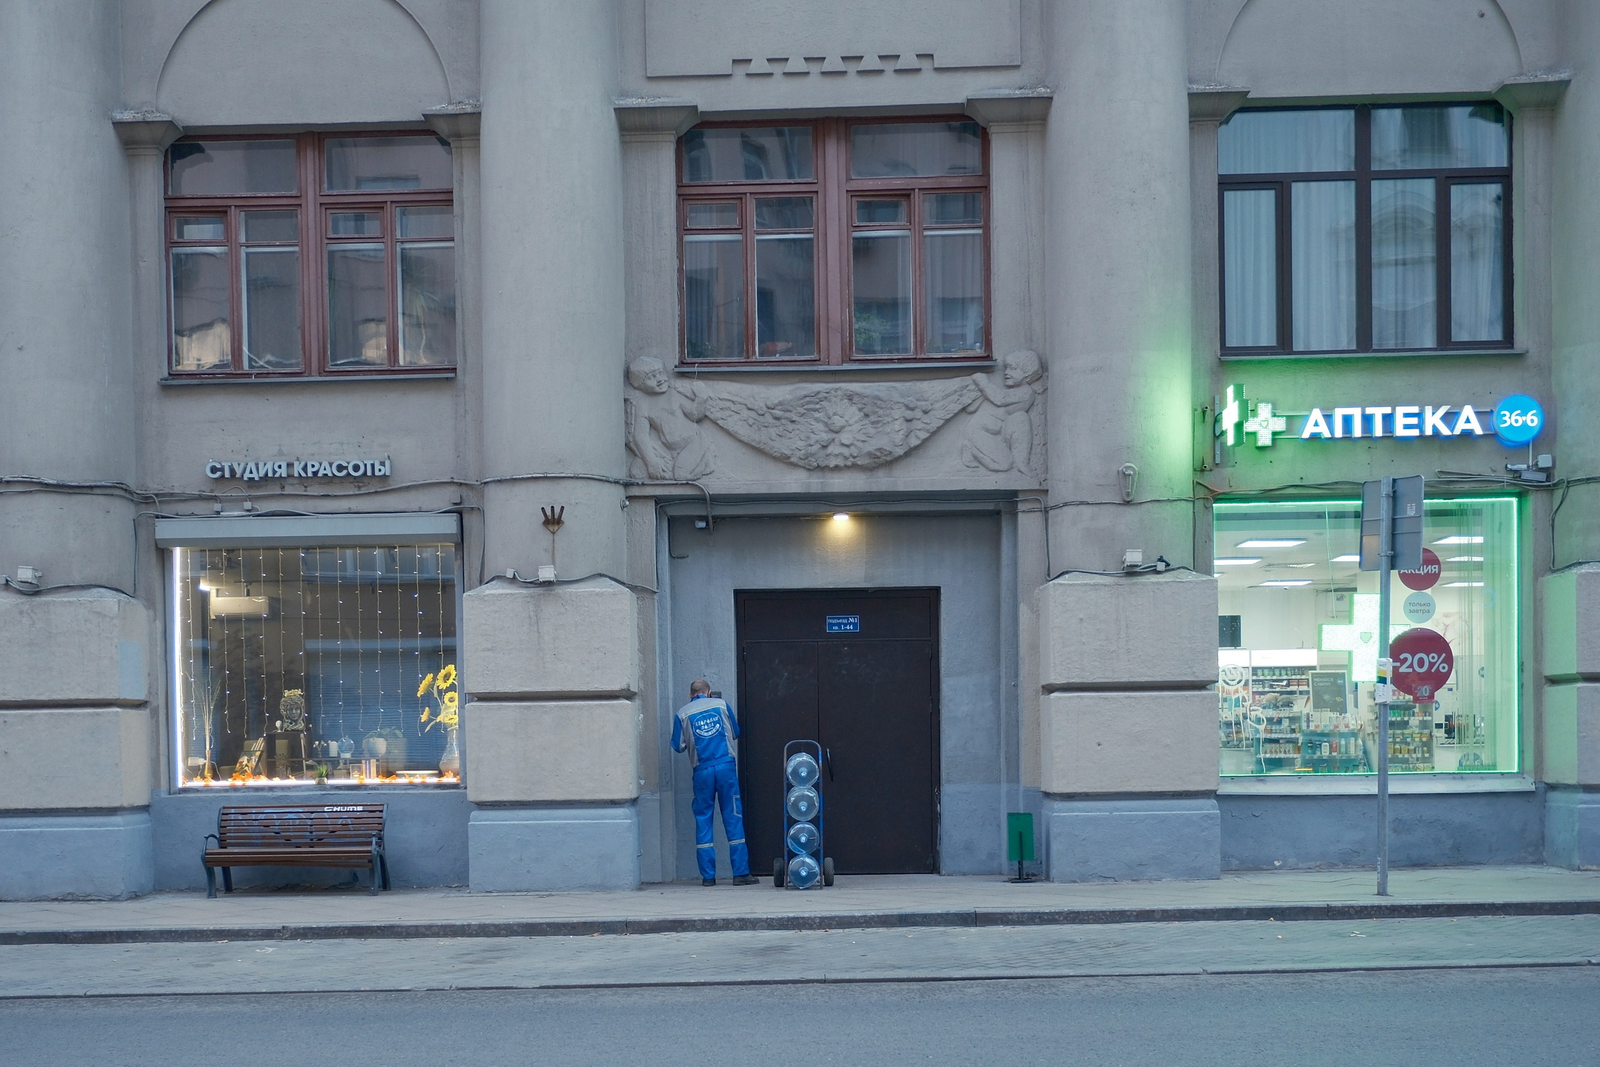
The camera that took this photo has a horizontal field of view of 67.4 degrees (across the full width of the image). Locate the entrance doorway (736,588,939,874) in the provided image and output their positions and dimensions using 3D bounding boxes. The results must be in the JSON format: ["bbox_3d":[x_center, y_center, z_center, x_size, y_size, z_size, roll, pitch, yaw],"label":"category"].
[{"bbox_3d":[0.343,1.793,10.870,1.850,2.590,0.180,-1,0,1],"label":"entrance doorway"}]

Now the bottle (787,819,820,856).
[{"bbox_3d":[0.035,2.601,10.221,0.270,0.270,0.490,-1,-10,0],"label":"bottle"}]

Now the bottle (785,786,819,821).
[{"bbox_3d":[0.030,2.304,10.200,0.270,0.270,0.480,0,-4,1],"label":"bottle"}]

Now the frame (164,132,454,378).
[{"bbox_3d":[-4.397,-2.508,10.780,2.630,2.180,0.160,-1,0,1],"label":"frame"}]

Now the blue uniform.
[{"bbox_3d":[-0.771,2.207,10.420,0.650,1.570,0.450,-1,0,3],"label":"blue uniform"}]

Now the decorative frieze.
[{"bbox_3d":[0.312,-1.027,10.500,3.670,1.090,0.200,-1,0,1],"label":"decorative frieze"}]

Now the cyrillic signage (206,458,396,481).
[{"bbox_3d":[-4.304,-0.544,10.301,1.604,0.172,0.090,-1,1,1],"label":"cyrillic signage"}]

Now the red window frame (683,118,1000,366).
[{"bbox_3d":[0.289,-2.538,10.452,2.732,2.145,0.160,-1,1,1],"label":"red window frame"}]

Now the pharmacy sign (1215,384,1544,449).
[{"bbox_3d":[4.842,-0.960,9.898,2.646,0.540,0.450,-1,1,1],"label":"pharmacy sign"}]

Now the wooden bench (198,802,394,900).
[{"bbox_3d":[-4.343,2.736,10.370,1.480,0.750,0.520,-1,0,1],"label":"wooden bench"}]

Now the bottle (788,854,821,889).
[{"bbox_3d":[0.038,2.886,10.226,0.270,0.270,0.490,-1,-10,0],"label":"bottle"}]

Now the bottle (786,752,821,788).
[{"bbox_3d":[0.030,2.017,10.200,0.270,0.270,0.480,0,-4,1],"label":"bottle"}]

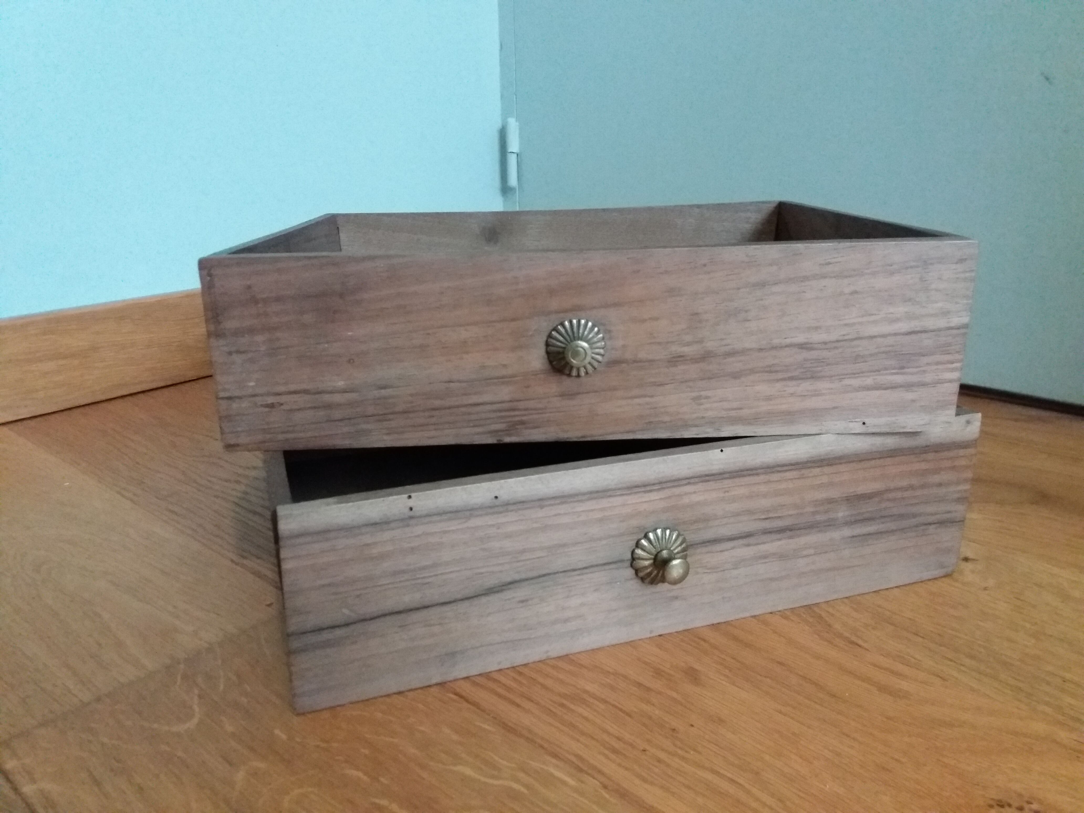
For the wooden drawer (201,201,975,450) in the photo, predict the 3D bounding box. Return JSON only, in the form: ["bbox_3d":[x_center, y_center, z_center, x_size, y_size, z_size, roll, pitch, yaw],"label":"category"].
[{"bbox_3d":[0.021,-0.075,0.618,0.405,0.106,0.343,-2,16,-2],"label":"wooden drawer"}]

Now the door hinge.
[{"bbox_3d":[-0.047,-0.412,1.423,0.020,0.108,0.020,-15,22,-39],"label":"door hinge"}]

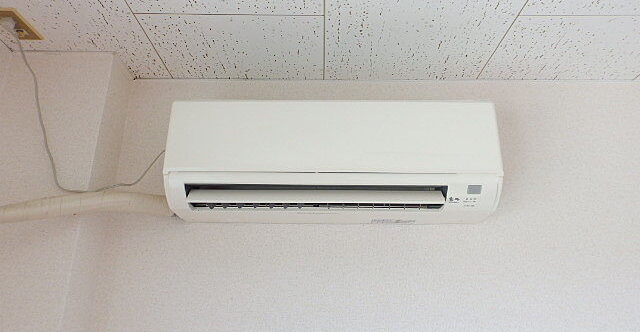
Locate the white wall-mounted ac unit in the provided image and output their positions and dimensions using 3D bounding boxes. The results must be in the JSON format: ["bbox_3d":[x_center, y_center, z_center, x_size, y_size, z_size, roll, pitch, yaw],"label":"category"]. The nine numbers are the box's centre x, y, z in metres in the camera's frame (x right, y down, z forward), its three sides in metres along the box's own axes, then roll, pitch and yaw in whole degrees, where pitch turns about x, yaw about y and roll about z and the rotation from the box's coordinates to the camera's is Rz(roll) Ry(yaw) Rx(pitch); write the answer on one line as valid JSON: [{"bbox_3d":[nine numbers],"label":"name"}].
[{"bbox_3d":[0.031,0.003,1.032,0.780,0.270,0.190,0,-20,1],"label":"white wall-mounted ac unit"}]

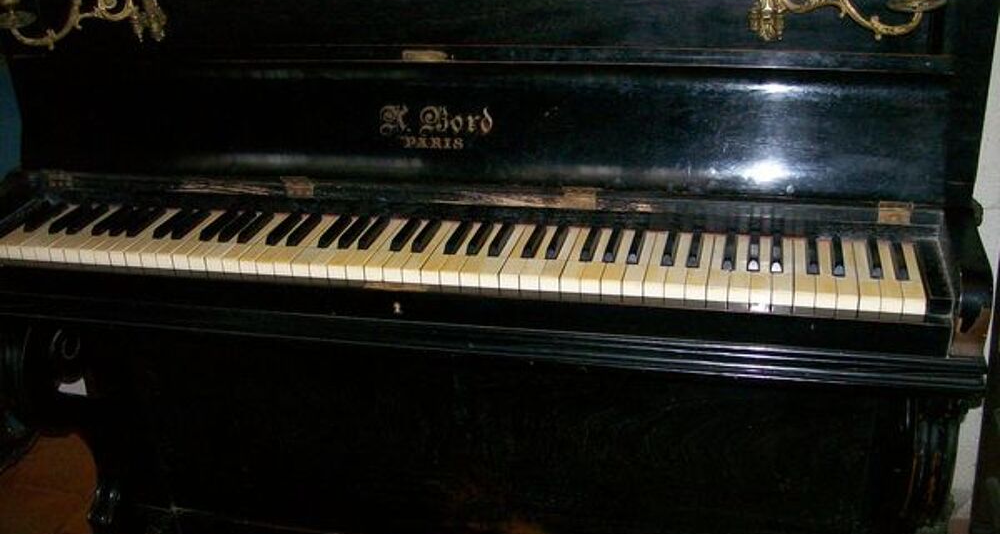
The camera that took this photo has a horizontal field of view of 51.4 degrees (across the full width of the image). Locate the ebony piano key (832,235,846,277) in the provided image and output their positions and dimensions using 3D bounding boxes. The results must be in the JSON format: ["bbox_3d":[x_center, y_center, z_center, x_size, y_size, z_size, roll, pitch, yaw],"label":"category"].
[{"bbox_3d":[0.386,-0.014,1.187,0.012,0.012,0.097,3,25,13],"label":"ebony piano key"}]

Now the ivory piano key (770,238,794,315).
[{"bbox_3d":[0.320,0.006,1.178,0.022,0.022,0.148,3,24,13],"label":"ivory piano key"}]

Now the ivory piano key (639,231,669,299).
[{"bbox_3d":[0.187,-0.004,1.213,0.023,0.020,0.140,3,27,13],"label":"ivory piano key"}]

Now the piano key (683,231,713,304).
[{"bbox_3d":[0.232,-0.001,1.203,0.023,0.020,0.140,3,27,13],"label":"piano key"}]

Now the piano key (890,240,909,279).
[{"bbox_3d":[0.450,-0.011,1.172,0.012,0.012,0.097,3,25,13],"label":"piano key"}]

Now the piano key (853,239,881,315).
[{"bbox_3d":[0.408,0.009,1.162,0.023,0.020,0.140,3,27,13],"label":"piano key"}]

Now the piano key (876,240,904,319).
[{"bbox_3d":[0.430,0.010,1.158,0.023,0.020,0.140,3,27,13],"label":"piano key"}]

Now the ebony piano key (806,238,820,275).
[{"bbox_3d":[0.357,-0.018,1.186,0.011,0.011,0.097,3,27,13],"label":"ebony piano key"}]

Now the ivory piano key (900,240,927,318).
[{"bbox_3d":[0.451,0.011,1.153,0.023,0.020,0.140,3,27,13],"label":"ivory piano key"}]

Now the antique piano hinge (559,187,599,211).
[{"bbox_3d":[0.100,-0.085,1.303,0.041,0.015,0.044,3,24,13],"label":"antique piano hinge"}]

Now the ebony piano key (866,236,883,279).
[{"bbox_3d":[0.421,-0.013,1.171,0.011,0.011,0.100,3,27,13],"label":"ebony piano key"}]

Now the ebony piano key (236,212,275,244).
[{"bbox_3d":[-0.312,-0.054,1.345,0.011,0.012,0.099,3,24,13],"label":"ebony piano key"}]

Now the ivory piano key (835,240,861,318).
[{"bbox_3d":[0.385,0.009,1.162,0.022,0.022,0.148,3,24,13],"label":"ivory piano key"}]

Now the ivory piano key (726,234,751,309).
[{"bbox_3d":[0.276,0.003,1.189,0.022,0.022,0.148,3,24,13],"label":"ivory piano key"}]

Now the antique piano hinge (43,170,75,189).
[{"bbox_3d":[-0.622,-0.124,1.466,0.043,0.026,0.009,3,27,13],"label":"antique piano hinge"}]

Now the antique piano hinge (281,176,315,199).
[{"bbox_3d":[-0.267,-0.105,1.372,0.039,0.029,0.012,3,25,13],"label":"antique piano hinge"}]

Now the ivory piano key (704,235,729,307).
[{"bbox_3d":[0.254,0.000,1.198,0.023,0.020,0.140,3,27,13],"label":"ivory piano key"}]

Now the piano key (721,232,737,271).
[{"bbox_3d":[0.267,-0.022,1.206,0.011,0.012,0.099,3,24,13],"label":"piano key"}]

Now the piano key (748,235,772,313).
[{"bbox_3d":[0.301,0.003,1.194,0.023,0.020,0.147,3,25,13],"label":"piano key"}]

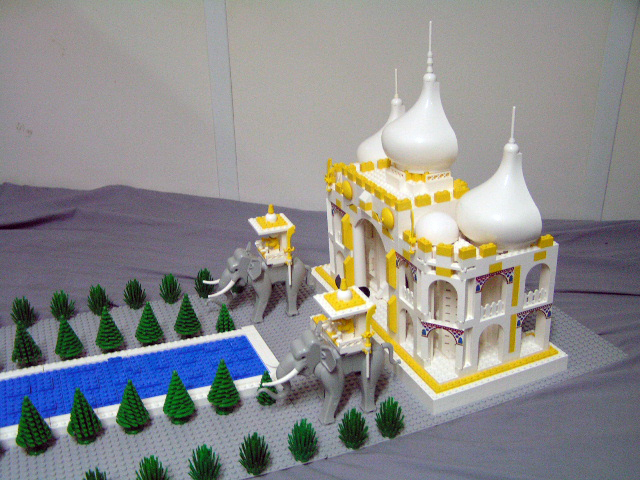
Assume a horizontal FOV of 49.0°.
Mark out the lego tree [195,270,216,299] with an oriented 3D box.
[{"bbox_3d":[-0.167,0.062,1.018,0.030,0.044,0.030,-9,24,-22],"label":"lego tree"}]

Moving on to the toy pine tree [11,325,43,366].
[{"bbox_3d":[-0.346,0.123,0.823,0.035,0.062,0.035,-9,24,-22],"label":"toy pine tree"}]

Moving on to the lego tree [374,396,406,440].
[{"bbox_3d":[0.072,0.183,0.725,0.029,0.044,0.029,-1,22,0],"label":"lego tree"}]

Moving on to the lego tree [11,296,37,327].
[{"bbox_3d":[-0.386,0.092,0.914,0.029,0.044,0.029,-8,25,-20],"label":"lego tree"}]

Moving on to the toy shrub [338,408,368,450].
[{"bbox_3d":[0.034,0.191,0.715,0.030,0.044,0.030,-2,24,1],"label":"toy shrub"}]

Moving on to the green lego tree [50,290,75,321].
[{"bbox_3d":[-0.344,0.087,0.939,0.030,0.044,0.030,-9,24,-22],"label":"green lego tree"}]

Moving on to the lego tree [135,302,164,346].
[{"bbox_3d":[-0.215,0.105,0.881,0.035,0.062,0.035,-9,24,-22],"label":"lego tree"}]

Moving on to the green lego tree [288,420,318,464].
[{"bbox_3d":[-0.016,0.197,0.690,0.029,0.044,0.029,1,23,0],"label":"green lego tree"}]

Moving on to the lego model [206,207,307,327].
[{"bbox_3d":[-0.086,0.032,0.946,0.149,0.160,0.056,-12,26,-20],"label":"lego model"}]

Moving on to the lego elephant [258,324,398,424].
[{"bbox_3d":[0.011,0.140,0.758,0.162,0.107,0.055,-12,26,-20],"label":"lego elephant"}]

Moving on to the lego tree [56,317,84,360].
[{"bbox_3d":[-0.301,0.116,0.839,0.035,0.063,0.035,-8,25,-20],"label":"lego tree"}]

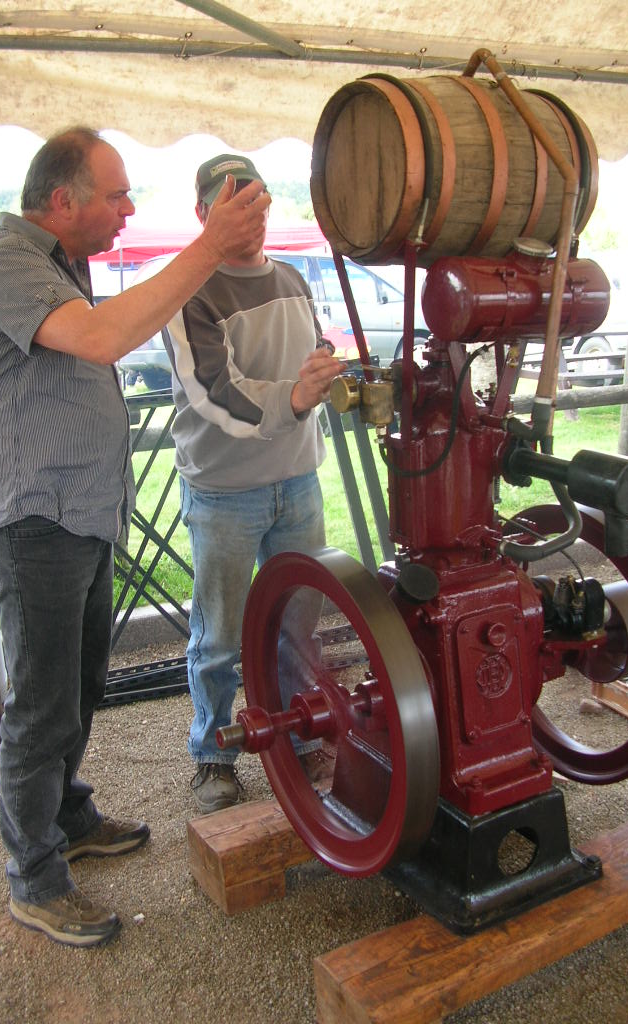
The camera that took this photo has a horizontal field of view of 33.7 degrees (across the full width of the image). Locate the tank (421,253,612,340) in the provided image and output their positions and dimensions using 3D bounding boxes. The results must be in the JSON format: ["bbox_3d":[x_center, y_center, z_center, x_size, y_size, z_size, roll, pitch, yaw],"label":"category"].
[{"bbox_3d":[0.396,-0.424,2.034,0.357,0.165,0.156,-8,17,-29],"label":"tank"}]

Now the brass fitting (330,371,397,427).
[{"bbox_3d":[0.104,-0.228,2.081,0.123,0.110,0.075,-10,18,-29],"label":"brass fitting"}]

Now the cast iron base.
[{"bbox_3d":[0.330,0.696,2.499,0.408,0.197,0.631,-10,18,-29],"label":"cast iron base"}]

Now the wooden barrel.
[{"bbox_3d":[0.292,-0.694,2.137,0.504,0.369,0.369,-9,18,-32],"label":"wooden barrel"}]

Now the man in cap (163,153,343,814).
[{"bbox_3d":[-0.111,-0.020,2.729,0.497,1.766,0.652,-6,17,-19],"label":"man in cap"}]

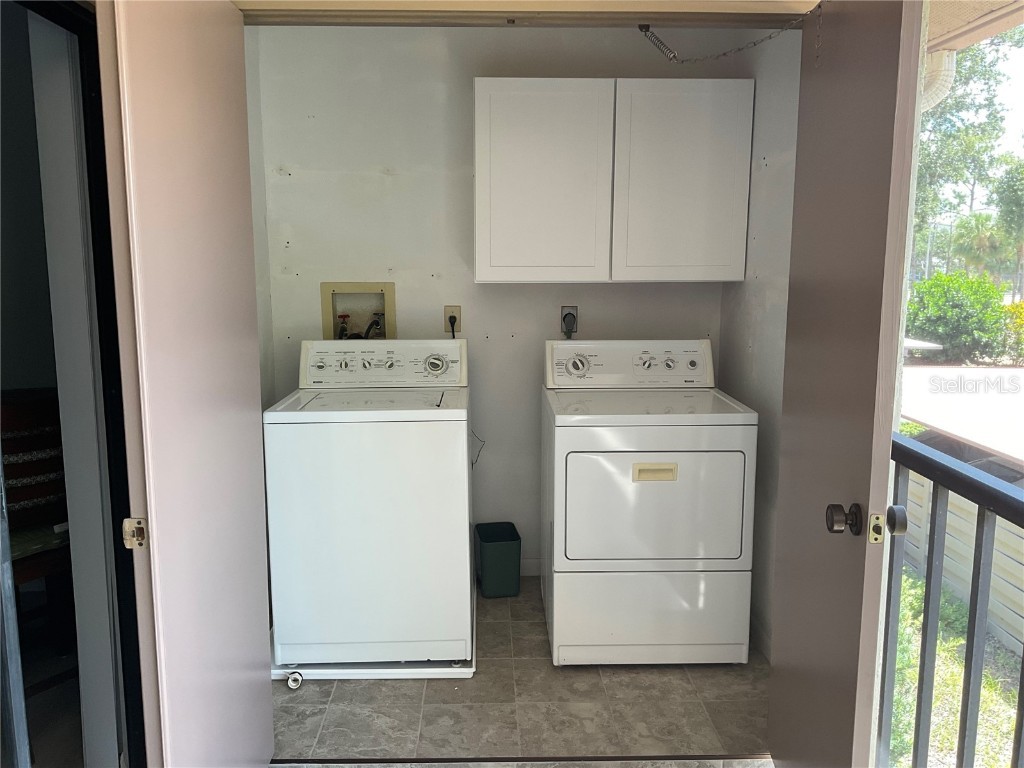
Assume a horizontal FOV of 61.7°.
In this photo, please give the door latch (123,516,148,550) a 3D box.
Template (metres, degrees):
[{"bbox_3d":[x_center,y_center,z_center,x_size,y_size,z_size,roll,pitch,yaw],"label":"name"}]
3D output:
[{"bbox_3d":[-0.715,0.284,1.630,0.046,0.058,0.014,0,9,0],"label":"door latch"}]

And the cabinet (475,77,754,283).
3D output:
[{"bbox_3d":[0.389,-0.811,3.501,1.075,0.773,0.333,0,9,-2],"label":"cabinet"}]

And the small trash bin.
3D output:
[{"bbox_3d":[-0.060,0.770,3.744,0.175,0.262,0.245,-1,9,-9],"label":"small trash bin"}]

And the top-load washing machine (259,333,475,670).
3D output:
[{"bbox_3d":[-0.496,0.413,3.247,0.680,1.110,0.670,0,9,-2],"label":"top-load washing machine"}]

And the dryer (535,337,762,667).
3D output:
[{"bbox_3d":[0.488,0.410,3.335,0.695,1.097,0.700,0,9,-1],"label":"dryer"}]

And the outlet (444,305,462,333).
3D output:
[{"bbox_3d":[-0.255,-0.281,3.721,0.071,0.115,0.012,0,9,-2],"label":"outlet"}]

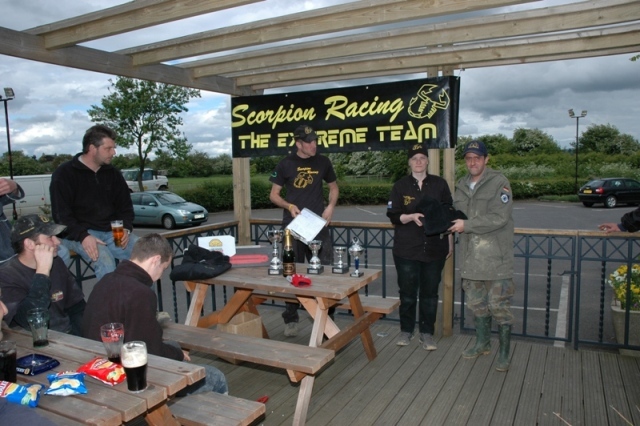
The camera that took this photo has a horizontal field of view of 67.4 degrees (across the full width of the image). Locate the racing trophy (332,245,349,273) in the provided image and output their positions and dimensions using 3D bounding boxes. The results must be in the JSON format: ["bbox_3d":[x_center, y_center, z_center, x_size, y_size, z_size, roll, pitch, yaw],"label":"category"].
[{"bbox_3d":[0.148,0.333,3.455,0.085,0.182,0.085,2,6,32],"label":"racing trophy"}]

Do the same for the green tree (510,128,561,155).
[{"bbox_3d":[18.876,-4.403,42.074,4.600,5.600,4.400,1,4,24],"label":"green tree"}]

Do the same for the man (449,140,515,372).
[{"bbox_3d":[1.232,0.307,3.620,0.550,1.690,0.480,3,5,43],"label":"man"}]

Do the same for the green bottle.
[{"bbox_3d":[-0.214,0.276,3.342,0.086,0.324,0.086,-1,5,0],"label":"green bottle"}]

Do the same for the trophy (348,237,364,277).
[{"bbox_3d":[0.253,0.301,3.336,0.100,0.264,0.095,2,6,28],"label":"trophy"}]

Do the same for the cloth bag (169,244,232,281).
[{"bbox_3d":[-0.825,0.341,3.443,0.360,0.190,0.370,2,6,26],"label":"cloth bag"}]

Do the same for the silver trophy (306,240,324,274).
[{"bbox_3d":[-0.034,0.315,3.485,0.115,0.222,0.110,2,5,34],"label":"silver trophy"}]

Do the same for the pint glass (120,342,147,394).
[{"bbox_3d":[-0.630,0.516,1.616,0.087,0.155,0.087,-2,5,-10],"label":"pint glass"}]

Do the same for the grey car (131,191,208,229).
[{"bbox_3d":[-6.561,-0.181,19.669,4.150,1.450,1.720,2,6,28],"label":"grey car"}]

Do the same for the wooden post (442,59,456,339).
[{"bbox_3d":[1.159,-0.132,4.256,0.092,2.480,0.092,2,4,28],"label":"wooden post"}]

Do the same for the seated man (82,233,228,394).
[{"bbox_3d":[-0.822,0.692,2.409,0.700,1.200,0.570,-4,6,-35],"label":"seated man"}]

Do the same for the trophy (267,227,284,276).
[{"bbox_3d":[-0.323,0.272,3.465,0.115,0.312,0.100,2,6,30],"label":"trophy"}]

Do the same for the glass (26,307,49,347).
[{"bbox_3d":[-1.150,0.467,1.961,0.088,0.147,0.088,2,4,28],"label":"glass"}]

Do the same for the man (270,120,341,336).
[{"bbox_3d":[-0.159,0.172,4.353,0.620,1.880,0.420,-1,4,-3],"label":"man"}]

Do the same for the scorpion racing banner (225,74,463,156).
[{"bbox_3d":[0.112,-0.893,4.656,2.430,0.630,0.040,2,4,28],"label":"scorpion racing banner"}]

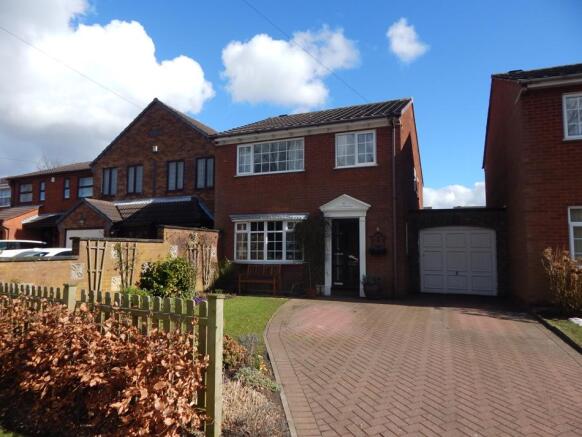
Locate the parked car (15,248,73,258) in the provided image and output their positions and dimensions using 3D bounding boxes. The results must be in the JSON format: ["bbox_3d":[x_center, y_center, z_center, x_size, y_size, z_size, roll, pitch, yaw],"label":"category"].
[{"bbox_3d":[-6.932,1.590,11.015,1.750,1.440,4.150,-2,-4,22],"label":"parked car"}]

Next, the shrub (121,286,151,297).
[{"bbox_3d":[-3.436,1.722,8.121,0.600,0.450,0.520,-2,-4,22],"label":"shrub"}]

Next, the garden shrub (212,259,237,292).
[{"bbox_3d":[-1.998,1.711,11.136,0.720,1.020,0.650,-2,-4,22],"label":"garden shrub"}]

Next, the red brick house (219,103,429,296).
[{"bbox_3d":[1.904,-1.067,14.958,5.950,7.060,9.300,-2,-4,22],"label":"red brick house"}]

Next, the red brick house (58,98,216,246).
[{"bbox_3d":[-4.549,-1.095,18.398,7.400,7.550,10.100,-2,-4,22],"label":"red brick house"}]

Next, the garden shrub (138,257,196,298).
[{"bbox_3d":[-3.005,1.482,8.941,1.300,1.080,1.200,-2,-4,22],"label":"garden shrub"}]

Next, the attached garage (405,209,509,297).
[{"bbox_3d":[5.740,1.087,13.057,2.580,2.450,5.400,-2,-4,22],"label":"attached garage"}]

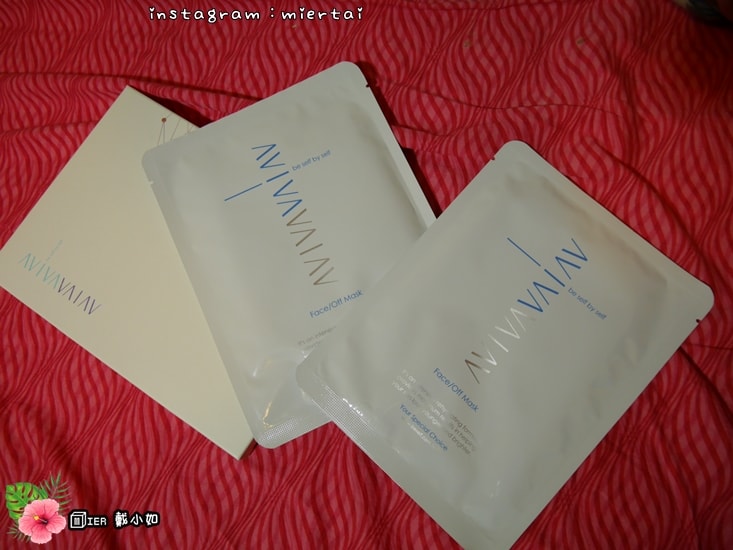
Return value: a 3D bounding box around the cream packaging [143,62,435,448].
[{"bbox_3d":[-0.030,-0.016,0.273,0.133,0.011,0.178,-25,80,-1],"label":"cream packaging"}]

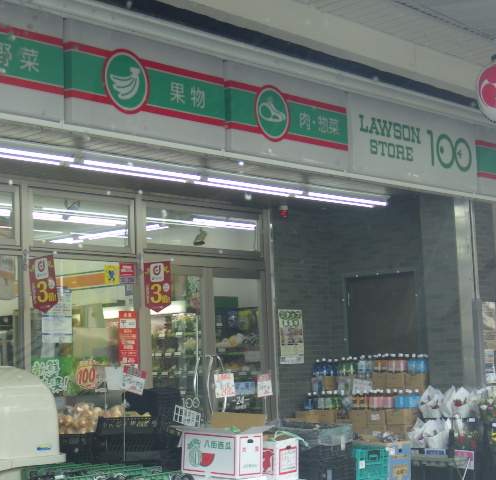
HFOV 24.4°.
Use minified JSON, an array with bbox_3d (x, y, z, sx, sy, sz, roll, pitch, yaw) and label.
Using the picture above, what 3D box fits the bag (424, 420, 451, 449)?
[{"bbox_3d":[1.611,1.662,9.798,0.220,0.270,0.190,-9,-9,42],"label":"bag"}]

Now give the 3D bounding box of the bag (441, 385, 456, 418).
[{"bbox_3d":[1.720,1.397,9.856,0.170,0.280,0.160,-9,-9,42],"label":"bag"}]

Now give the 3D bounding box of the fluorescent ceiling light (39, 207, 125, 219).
[{"bbox_3d":[-1.432,-0.244,10.621,0.045,0.045,1.150,-7,-7,39],"label":"fluorescent ceiling light"}]

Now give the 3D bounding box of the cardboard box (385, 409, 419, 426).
[{"bbox_3d":[1.383,1.568,10.182,0.211,0.148,0.250,-9,-9,42],"label":"cardboard box"}]

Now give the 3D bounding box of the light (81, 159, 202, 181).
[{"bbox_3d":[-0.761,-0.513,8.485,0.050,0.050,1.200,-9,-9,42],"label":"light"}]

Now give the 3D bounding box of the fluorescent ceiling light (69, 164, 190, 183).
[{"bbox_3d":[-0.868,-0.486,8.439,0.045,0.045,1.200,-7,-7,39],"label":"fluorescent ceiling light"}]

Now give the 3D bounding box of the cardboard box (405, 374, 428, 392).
[{"bbox_3d":[1.591,1.295,10.361,0.211,0.165,0.250,-8,-8,41],"label":"cardboard box"}]

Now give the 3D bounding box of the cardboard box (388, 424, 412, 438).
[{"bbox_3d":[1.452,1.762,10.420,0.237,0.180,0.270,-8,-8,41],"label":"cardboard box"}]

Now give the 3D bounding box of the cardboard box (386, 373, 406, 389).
[{"bbox_3d":[1.440,1.294,10.507,0.204,0.160,0.270,-8,-8,41],"label":"cardboard box"}]

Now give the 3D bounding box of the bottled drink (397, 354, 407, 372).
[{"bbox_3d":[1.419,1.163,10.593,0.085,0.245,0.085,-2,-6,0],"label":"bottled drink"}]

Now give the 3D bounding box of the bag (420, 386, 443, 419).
[{"bbox_3d":[1.564,1.385,9.770,0.170,0.280,0.150,-7,-7,39],"label":"bag"}]

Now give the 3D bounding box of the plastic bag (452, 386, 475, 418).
[{"bbox_3d":[1.800,1.358,9.577,0.170,0.280,0.150,-7,-7,39],"label":"plastic bag"}]

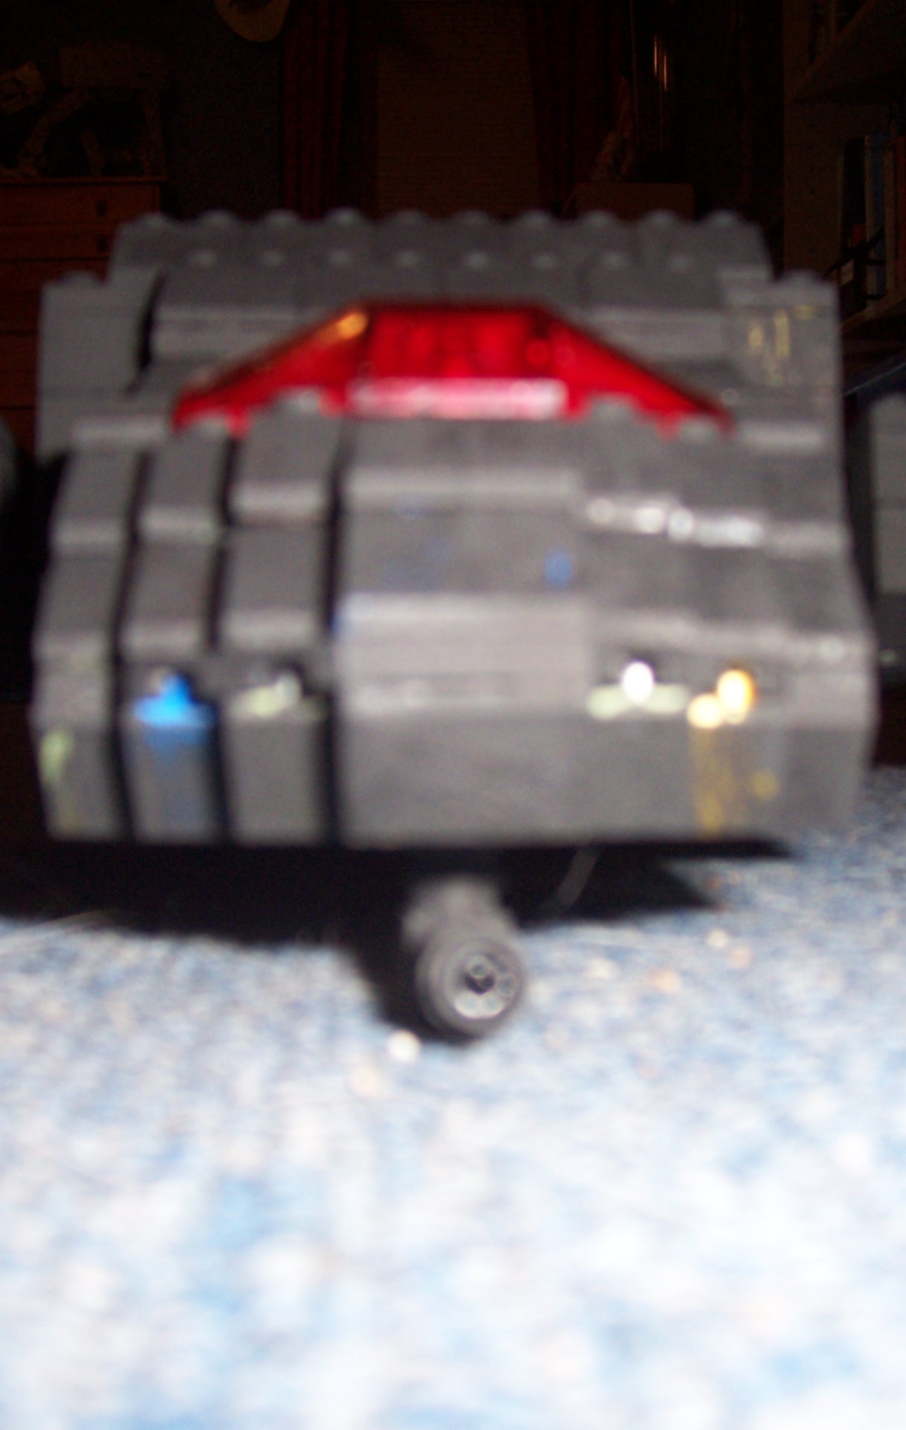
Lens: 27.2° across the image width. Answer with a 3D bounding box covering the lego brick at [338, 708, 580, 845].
[{"bbox_3d":[0.000,0.003,0.125,0.016,0.011,0.016,0,-3,-1],"label":"lego brick"}]

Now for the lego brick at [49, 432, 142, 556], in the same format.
[{"bbox_3d":[-0.028,-0.017,0.158,0.008,0.011,0.016,0,-3,-1],"label":"lego brick"}]

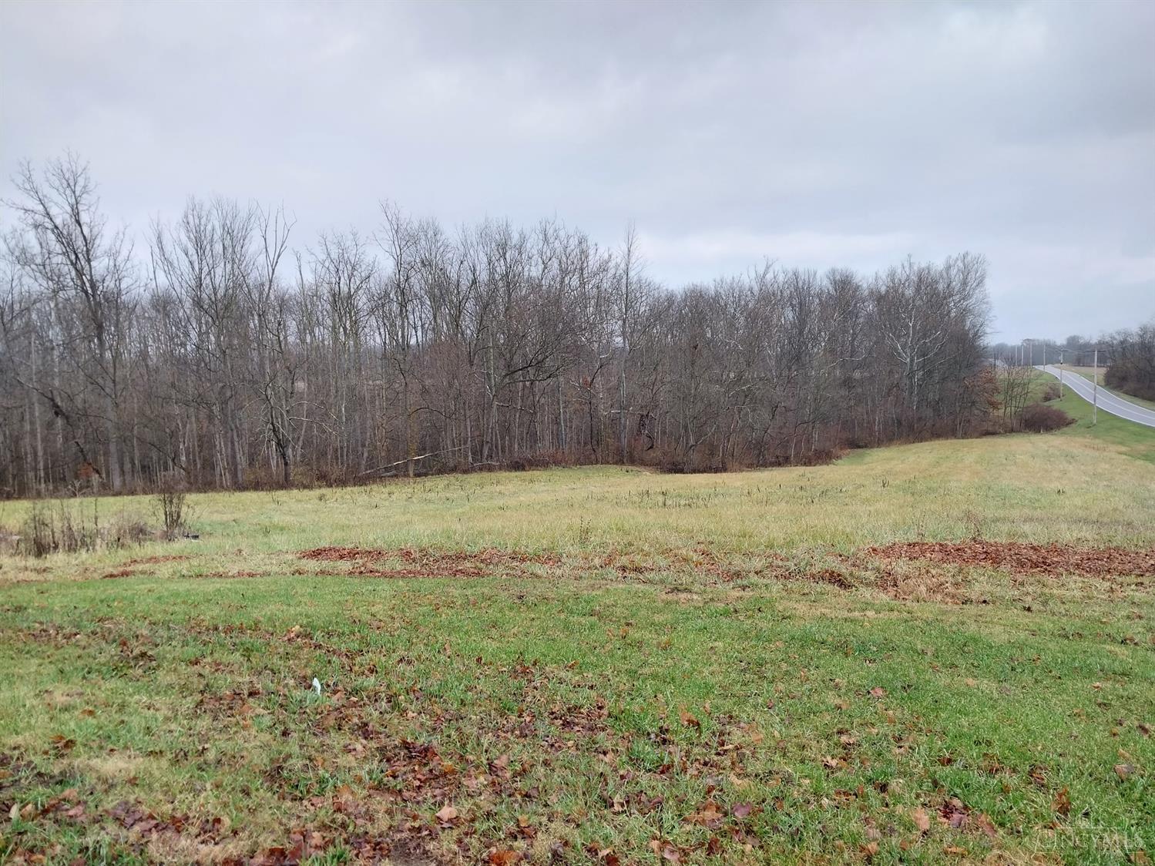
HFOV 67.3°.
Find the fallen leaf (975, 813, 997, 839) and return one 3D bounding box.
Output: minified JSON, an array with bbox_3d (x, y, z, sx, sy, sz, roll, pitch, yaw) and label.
[{"bbox_3d":[1.428,1.374,3.030,0.060,0.030,0.105,0,4,0],"label":"fallen leaf"}]

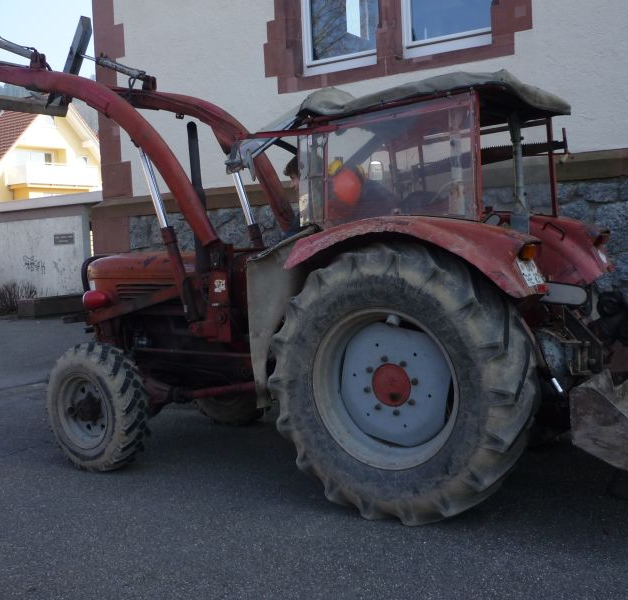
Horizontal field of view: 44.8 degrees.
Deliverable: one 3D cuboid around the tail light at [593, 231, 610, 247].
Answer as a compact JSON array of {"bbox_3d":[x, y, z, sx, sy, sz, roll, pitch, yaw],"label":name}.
[{"bbox_3d":[1.689,-0.358,4.481,0.080,0.095,0.090,1,7,34],"label":"tail light"}]

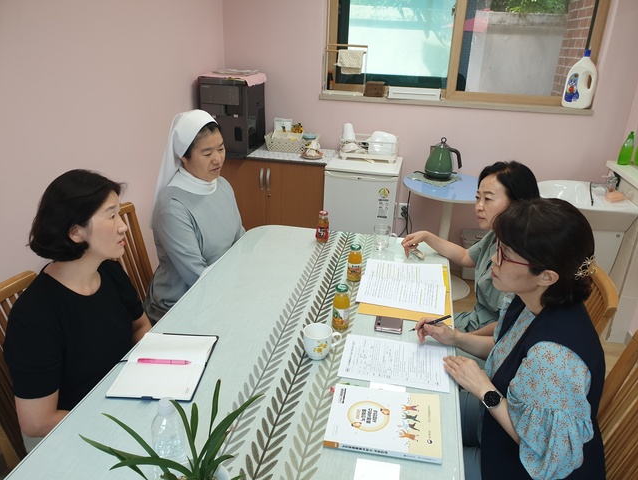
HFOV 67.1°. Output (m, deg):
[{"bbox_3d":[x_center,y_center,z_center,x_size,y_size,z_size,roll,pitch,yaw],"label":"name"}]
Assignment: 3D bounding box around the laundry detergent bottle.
[{"bbox_3d":[1.600,-0.972,2.944,0.170,0.325,0.100,9,24,16],"label":"laundry detergent bottle"}]

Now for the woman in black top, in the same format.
[{"bbox_3d":[-0.595,0.435,1.377,0.620,1.220,0.500,8,24,13],"label":"woman in black top"}]

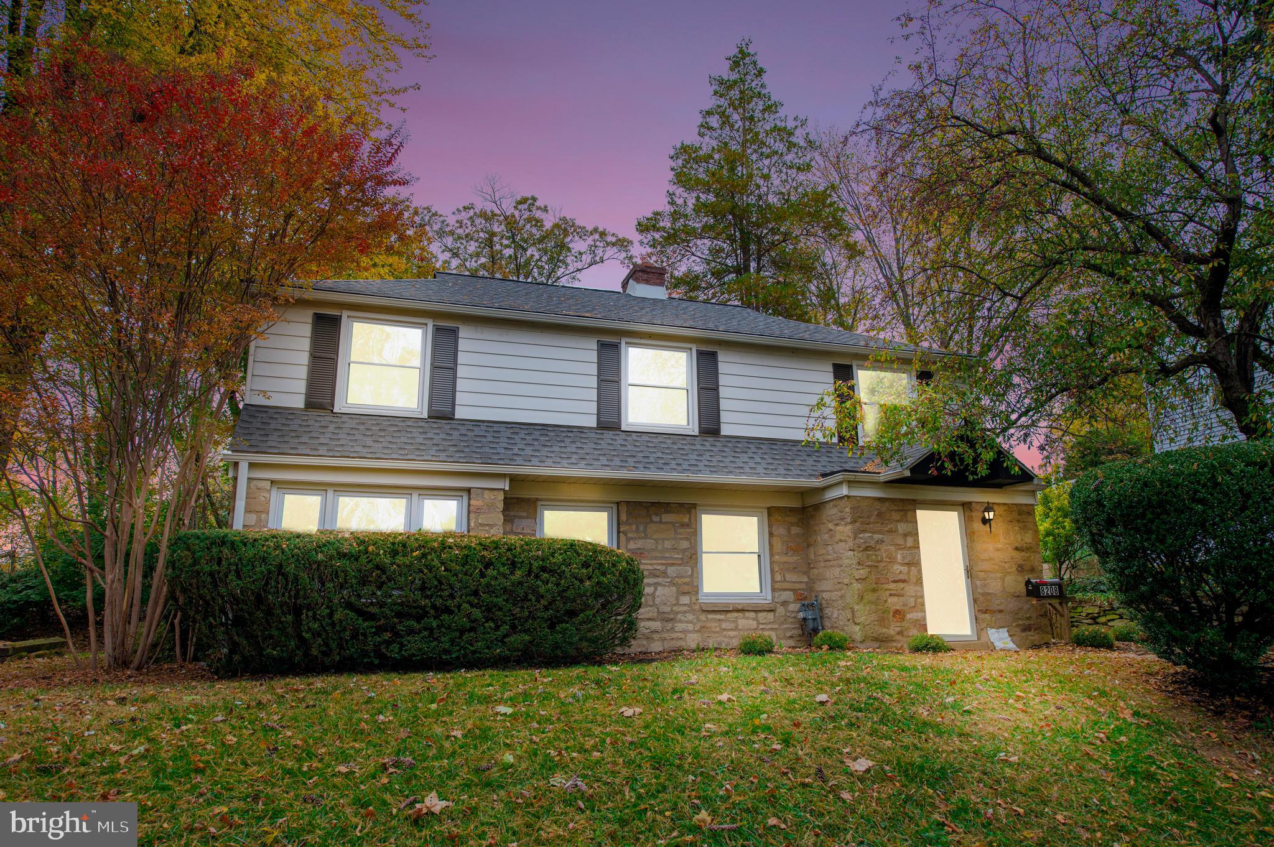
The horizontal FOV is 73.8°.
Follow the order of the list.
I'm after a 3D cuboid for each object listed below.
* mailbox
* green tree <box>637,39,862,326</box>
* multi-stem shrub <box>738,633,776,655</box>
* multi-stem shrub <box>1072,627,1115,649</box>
[{"bbox_3d":[5.728,2.316,11.916,0.540,0.260,0.180,4,-14,-16],"label":"mailbox"},{"bbox_3d":[4.035,-3.744,28.517,8.000,20.800,8.000,4,-14,-16],"label":"green tree"},{"bbox_3d":[1.722,3.177,12.234,0.530,0.290,0.530,0,-14,0],"label":"multi-stem shrub"},{"bbox_3d":[6.194,2.912,11.538,0.530,0.300,0.530,4,-14,-16],"label":"multi-stem shrub"}]

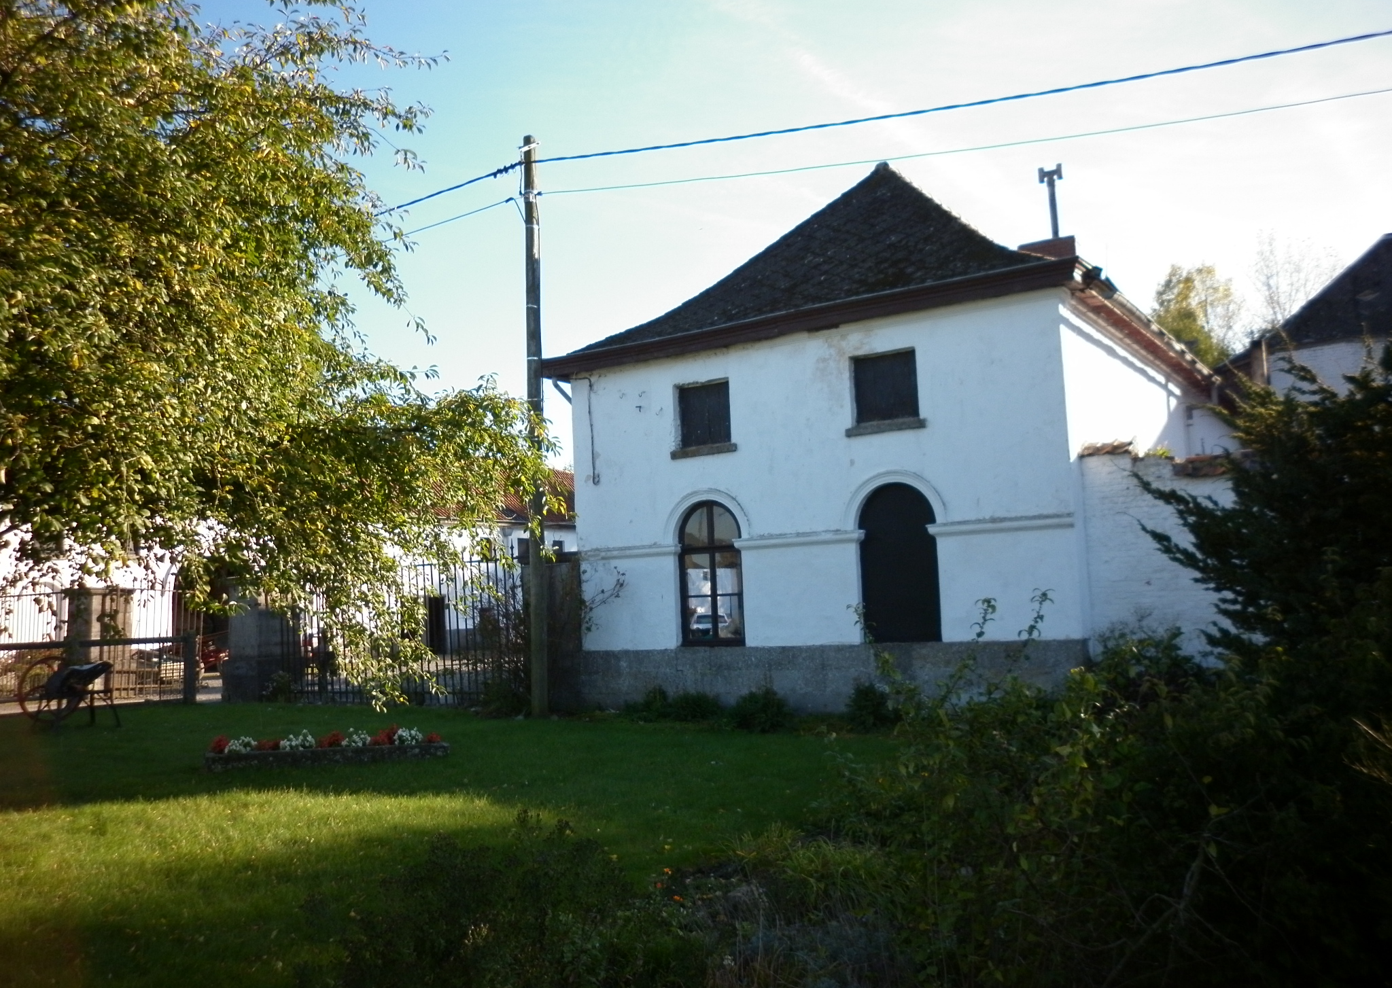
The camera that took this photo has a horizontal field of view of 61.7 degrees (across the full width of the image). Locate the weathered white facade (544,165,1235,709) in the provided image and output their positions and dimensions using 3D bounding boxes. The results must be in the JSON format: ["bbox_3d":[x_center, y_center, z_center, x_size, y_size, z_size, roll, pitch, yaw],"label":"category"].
[{"bbox_3d":[3.567,-1.218,20.316,8.624,9.293,8.976,-6,-7,32],"label":"weathered white facade"}]

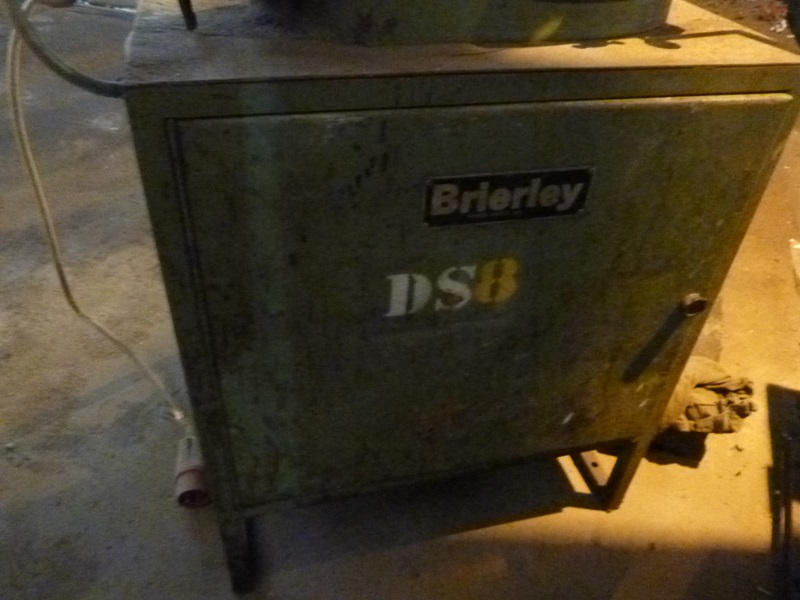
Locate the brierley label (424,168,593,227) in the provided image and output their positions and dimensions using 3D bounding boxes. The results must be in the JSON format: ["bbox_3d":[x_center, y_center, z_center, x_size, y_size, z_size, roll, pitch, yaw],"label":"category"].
[{"bbox_3d":[0.127,-0.116,0.713,0.201,0.061,0.006,-6,40,-13],"label":"brierley label"}]

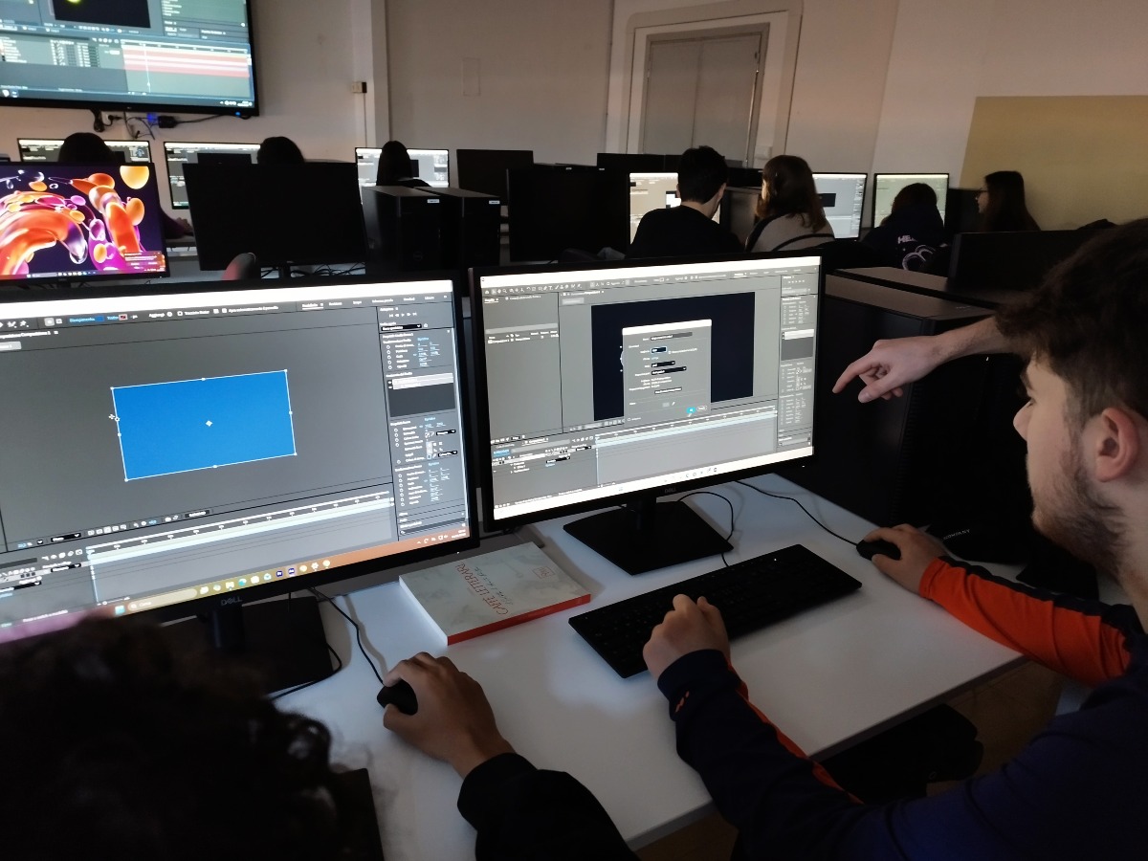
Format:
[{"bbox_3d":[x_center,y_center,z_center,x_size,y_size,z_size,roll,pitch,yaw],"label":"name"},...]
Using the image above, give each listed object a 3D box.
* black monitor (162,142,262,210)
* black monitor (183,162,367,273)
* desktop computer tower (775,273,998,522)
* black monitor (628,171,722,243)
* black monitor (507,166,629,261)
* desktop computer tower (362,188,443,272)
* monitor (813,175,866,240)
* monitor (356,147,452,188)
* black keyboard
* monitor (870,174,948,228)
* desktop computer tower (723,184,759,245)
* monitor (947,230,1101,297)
[{"bbox_3d":[-2.058,-1.456,4.719,0.610,0.450,0.190,-9,24,-28],"label":"black monitor"},{"bbox_3d":[-1.094,-0.752,2.967,0.610,0.450,0.190,-12,25,-34],"label":"black monitor"},{"bbox_3d":[0.530,-0.082,1.545,0.173,0.374,0.410,-11,25,-31],"label":"desktop computer tower"},{"bbox_3d":[0.458,-0.973,3.727,0.610,0.450,0.190,-13,26,-35],"label":"black monitor"},{"bbox_3d":[-0.040,-0.912,3.507,0.611,0.462,0.190,-10,24,-29],"label":"black monitor"},{"bbox_3d":[-0.659,-0.734,3.092,0.173,0.373,0.410,-9,24,-28],"label":"desktop computer tower"},{"bbox_3d":[1.283,-1.165,4.302,0.611,0.462,0.190,-9,24,-27],"label":"monitor"},{"bbox_3d":[-1.089,-1.561,5.106,0.610,0.450,0.190,-10,24,-30],"label":"monitor"},{"bbox_3d":[0.215,0.247,1.144,0.440,0.022,0.128,-11,27,-30],"label":"black keyboard"},{"bbox_3d":[1.922,-1.250,4.627,0.610,0.450,0.190,-9,23,-27],"label":"monitor"},{"bbox_3d":[0.802,-0.983,3.902,0.173,0.373,0.410,-10,25,-30],"label":"desktop computer tower"},{"bbox_3d":[1.005,-0.213,1.779,0.610,0.450,0.190,-9,23,-27],"label":"monitor"}]

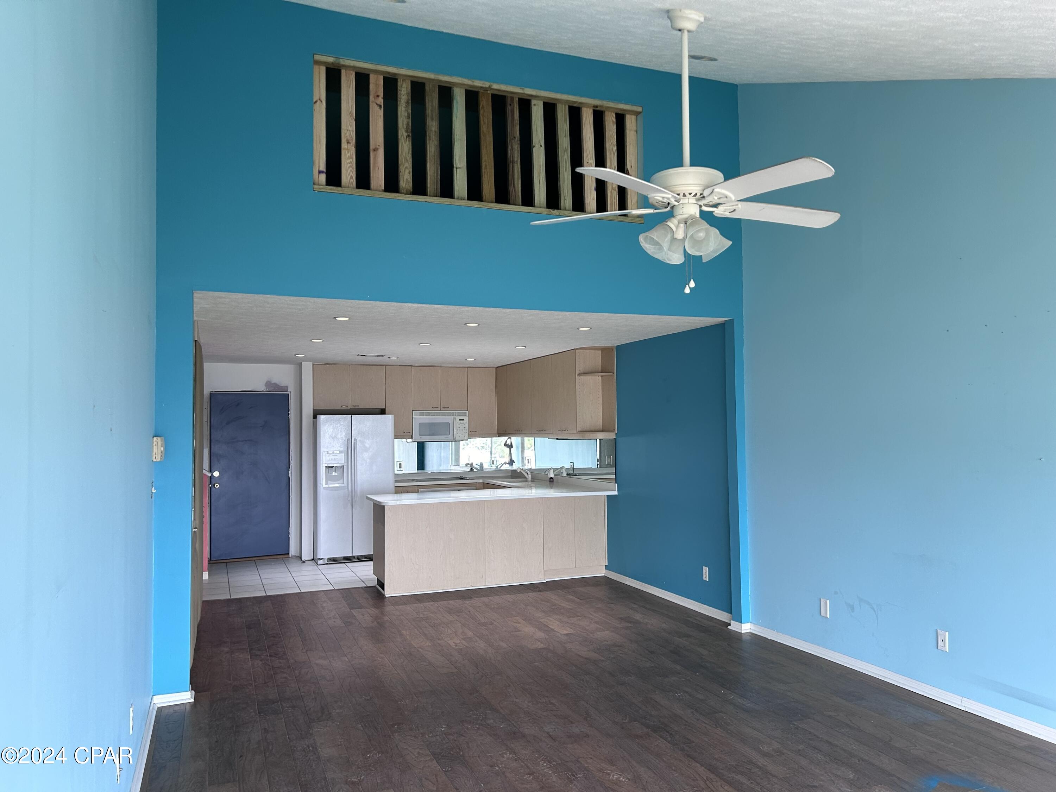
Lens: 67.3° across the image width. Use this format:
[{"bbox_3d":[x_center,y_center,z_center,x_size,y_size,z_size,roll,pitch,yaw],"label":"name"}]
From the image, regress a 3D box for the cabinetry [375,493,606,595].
[{"bbox_3d":[-0.382,1.471,8.246,2.333,0.880,0.615,0,-3,-22],"label":"cabinetry"}]

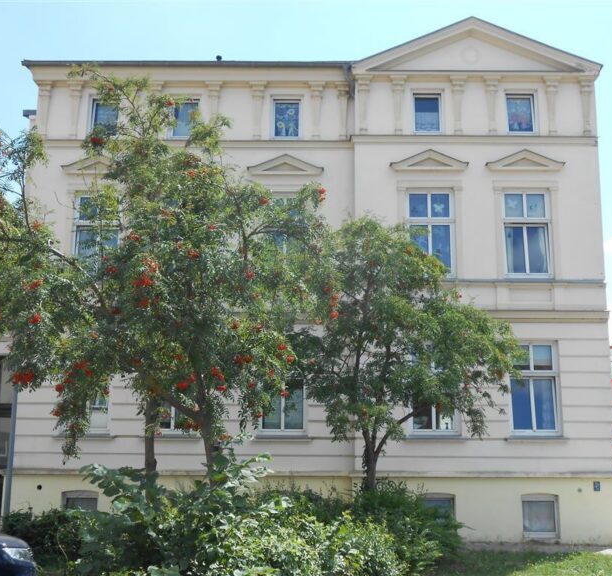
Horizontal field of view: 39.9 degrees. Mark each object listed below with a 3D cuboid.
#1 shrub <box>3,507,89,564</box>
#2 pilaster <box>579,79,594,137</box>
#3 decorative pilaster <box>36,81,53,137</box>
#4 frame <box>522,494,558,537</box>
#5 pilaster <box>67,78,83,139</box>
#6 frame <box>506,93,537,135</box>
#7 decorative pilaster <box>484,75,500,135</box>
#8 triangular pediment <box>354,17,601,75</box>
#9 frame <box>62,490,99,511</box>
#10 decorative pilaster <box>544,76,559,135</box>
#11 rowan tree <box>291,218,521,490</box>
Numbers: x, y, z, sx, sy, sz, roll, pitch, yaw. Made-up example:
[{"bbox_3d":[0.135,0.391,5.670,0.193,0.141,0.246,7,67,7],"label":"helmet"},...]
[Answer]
[{"bbox_3d":[-4.981,4.644,16.120,1.647,0.829,1.300,0,-12,0],"label":"shrub"},{"bbox_3d":[6.285,-4.050,18.981,0.365,1.434,0.200,0,-11,0],"label":"pilaster"},{"bbox_3d":[-6.364,-4.334,20.649,0.369,1.524,0.180,0,-12,0],"label":"decorative pilaster"},{"bbox_3d":[4.818,4.730,17.459,0.764,0.868,0.130,0,-11,0],"label":"frame"},{"bbox_3d":[-5.524,-4.258,20.148,0.372,1.402,0.180,0,-13,0],"label":"pilaster"},{"bbox_3d":[4.885,-3.947,19.229,0.664,1.012,0.130,0,-11,0],"label":"frame"},{"bbox_3d":[4.453,-4.348,20.192,0.396,1.536,0.180,0,-12,0],"label":"decorative pilaster"},{"bbox_3d":[3.861,-5.413,19.304,5.559,1.417,0.600,0,-11,0],"label":"triangular pediment"},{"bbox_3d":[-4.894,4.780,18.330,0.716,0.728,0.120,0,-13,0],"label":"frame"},{"bbox_3d":[5.796,-4.299,19.812,0.400,1.415,0.180,0,-13,0],"label":"decorative pilaster"},{"bbox_3d":[1.753,1.678,14.761,4.059,6.001,3.800,0,-11,0],"label":"rowan tree"}]

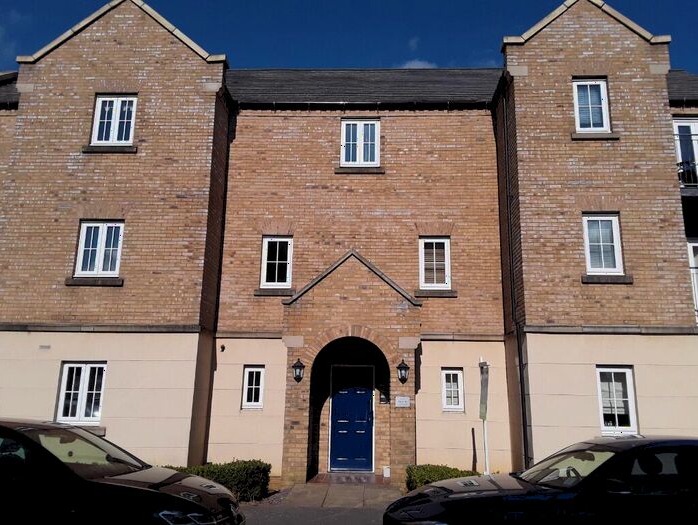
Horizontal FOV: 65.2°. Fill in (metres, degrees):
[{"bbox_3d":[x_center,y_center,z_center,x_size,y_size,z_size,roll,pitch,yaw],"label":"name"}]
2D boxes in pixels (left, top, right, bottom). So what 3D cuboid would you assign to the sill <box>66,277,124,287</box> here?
[{"bbox_3d":[-4.951,0.401,10.701,1.140,0.160,0.160,0,-13,2],"label":"sill"}]

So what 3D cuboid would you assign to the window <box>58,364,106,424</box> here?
[{"bbox_3d":[-5.062,2.509,10.400,0.828,1.104,0.100,0,-12,2],"label":"window"}]

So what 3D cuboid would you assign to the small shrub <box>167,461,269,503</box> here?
[{"bbox_3d":[-2.327,3.681,9.266,1.920,0.540,0.850,0,-13,2],"label":"small shrub"}]

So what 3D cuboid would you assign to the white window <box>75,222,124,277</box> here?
[{"bbox_3d":[-4.980,-0.255,10.957,0.915,1.160,0.090,0,-13,2],"label":"white window"}]

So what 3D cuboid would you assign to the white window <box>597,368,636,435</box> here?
[{"bbox_3d":[4.625,2.386,9.441,0.665,1.150,0.090,0,-13,2],"label":"white window"}]

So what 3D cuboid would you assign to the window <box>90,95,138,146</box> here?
[{"bbox_3d":[-4.939,-2.967,11.565,0.915,1.160,0.090,0,-13,2],"label":"window"}]

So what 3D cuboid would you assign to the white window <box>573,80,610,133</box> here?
[{"bbox_3d":[4.751,-3.029,10.704,0.654,1.088,0.100,0,-12,2],"label":"white window"}]

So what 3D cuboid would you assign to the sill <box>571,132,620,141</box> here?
[{"bbox_3d":[4.666,-2.350,10.395,0.890,0.150,0.160,0,-13,2],"label":"sill"}]

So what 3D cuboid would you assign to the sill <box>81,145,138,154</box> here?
[{"bbox_3d":[-4.912,-2.309,11.319,1.145,0.156,0.160,0,-12,2],"label":"sill"}]

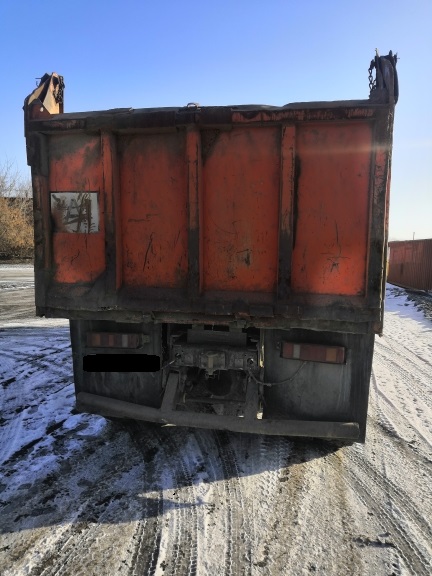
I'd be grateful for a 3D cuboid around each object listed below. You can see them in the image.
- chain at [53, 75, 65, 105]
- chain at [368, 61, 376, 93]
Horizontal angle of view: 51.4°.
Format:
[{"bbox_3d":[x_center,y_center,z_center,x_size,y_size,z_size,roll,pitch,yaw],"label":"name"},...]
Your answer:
[{"bbox_3d":[-1.147,-1.445,3.274,0.072,0.205,0.060,1,5,10],"label":"chain"},{"bbox_3d":[1.006,-1.359,2.889,0.050,0.195,0.050,1,5,10],"label":"chain"}]

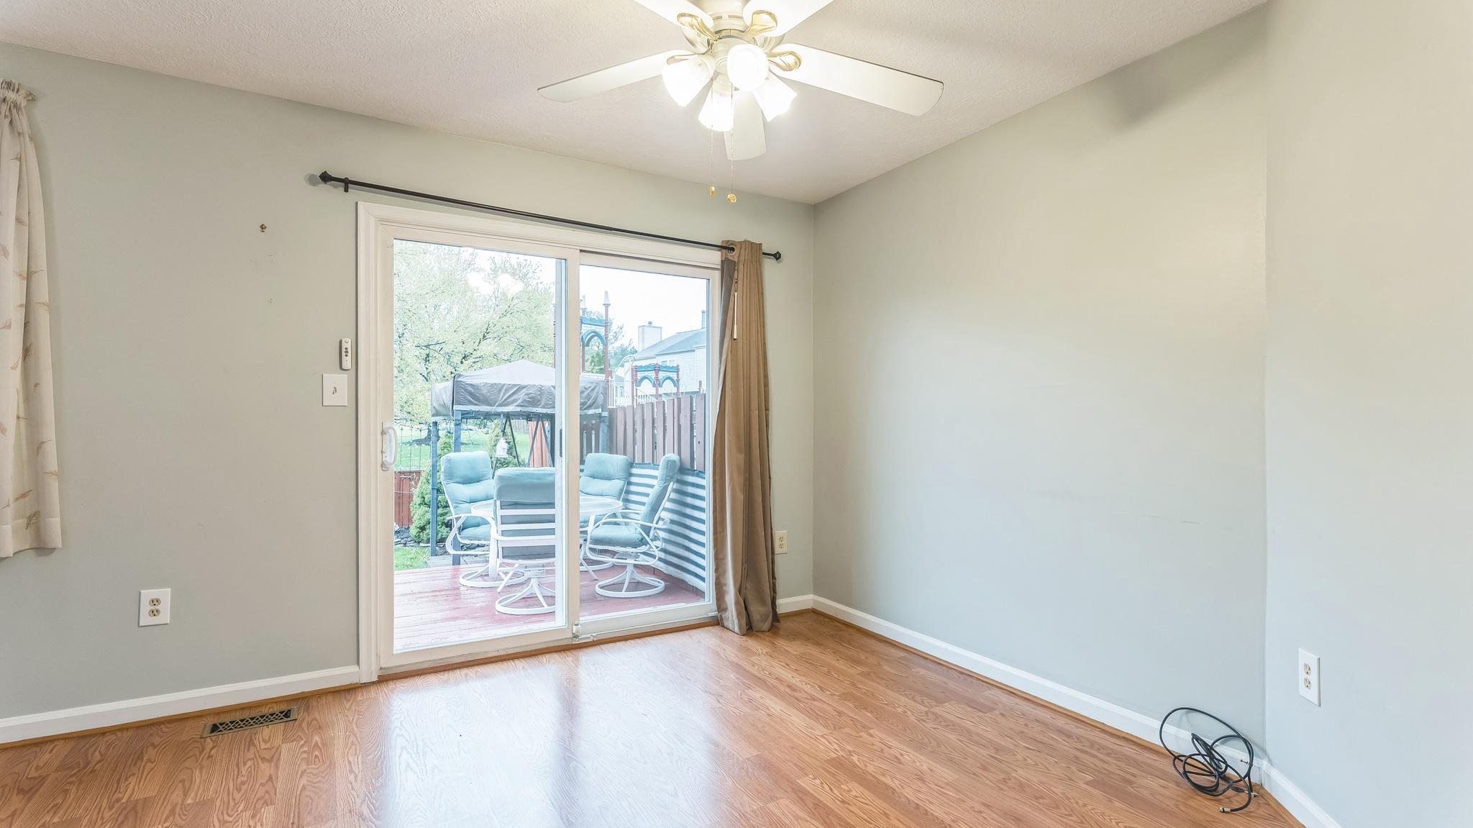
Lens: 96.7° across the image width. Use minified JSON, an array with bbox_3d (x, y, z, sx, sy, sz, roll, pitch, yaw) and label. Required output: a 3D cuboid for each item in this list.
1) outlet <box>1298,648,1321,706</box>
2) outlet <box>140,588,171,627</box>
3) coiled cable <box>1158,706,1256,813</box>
[{"bbox_3d":[1.591,0.731,1.824,0.008,0.132,0.087,0,-1,13],"label":"outlet"},{"bbox_3d":[-2.186,0.729,2.462,0.087,0.132,0.008,1,-1,-30],"label":"outlet"},{"bbox_3d":[1.457,1.071,2.066,0.220,0.175,0.280,1,-1,-31],"label":"coiled cable"}]

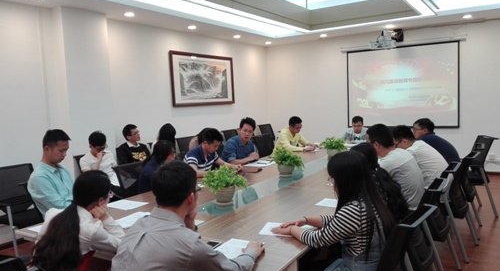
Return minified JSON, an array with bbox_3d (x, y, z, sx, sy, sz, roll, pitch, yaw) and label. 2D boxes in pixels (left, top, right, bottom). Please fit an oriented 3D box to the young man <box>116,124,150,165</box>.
[{"bbox_3d":[-1.429,0.482,4.716,0.760,1.230,0.540,2,7,35],"label":"young man"}]

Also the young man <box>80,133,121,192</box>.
[{"bbox_3d":[-1.698,0.590,4.376,0.780,1.260,0.520,3,8,38],"label":"young man"}]

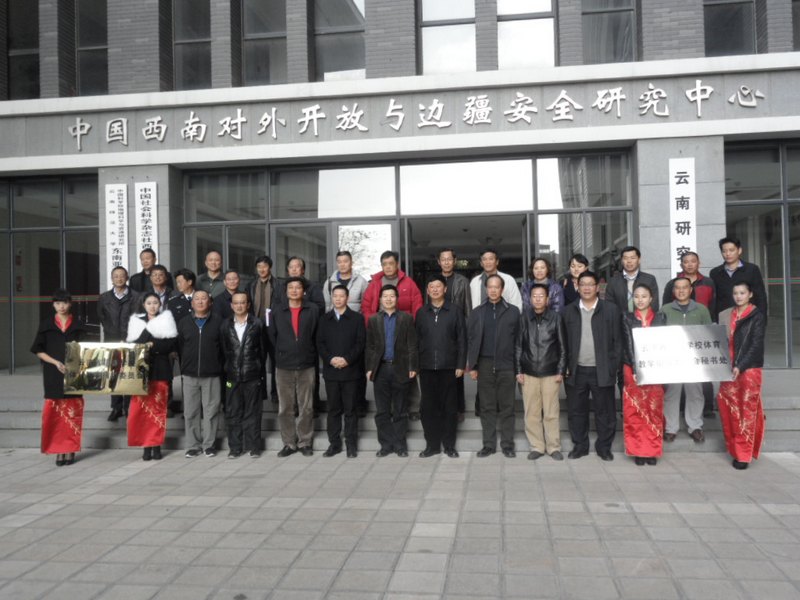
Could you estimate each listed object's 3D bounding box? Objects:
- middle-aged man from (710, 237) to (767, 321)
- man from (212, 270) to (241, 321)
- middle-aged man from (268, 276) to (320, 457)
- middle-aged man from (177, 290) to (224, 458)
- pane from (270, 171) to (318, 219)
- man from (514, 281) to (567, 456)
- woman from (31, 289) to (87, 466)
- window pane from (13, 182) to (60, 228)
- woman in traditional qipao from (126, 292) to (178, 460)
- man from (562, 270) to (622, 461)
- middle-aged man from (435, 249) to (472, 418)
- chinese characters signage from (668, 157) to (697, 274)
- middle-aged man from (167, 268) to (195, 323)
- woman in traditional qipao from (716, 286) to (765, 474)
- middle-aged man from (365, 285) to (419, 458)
[{"bbox_3d":[3.508,0.276,7.652,0.600,1.858,0.370,-2,-1,34],"label":"middle-aged man"},{"bbox_3d":[-1.885,0.493,8.319,0.520,1.650,0.320,-1,-1,-4],"label":"man"},{"bbox_3d":[-1.070,0.665,7.499,0.490,1.795,0.300,-1,-1,-6],"label":"middle-aged man"},{"bbox_3d":[-2.023,0.739,7.498,0.477,1.671,0.350,-1,-1,-8],"label":"middle-aged man"},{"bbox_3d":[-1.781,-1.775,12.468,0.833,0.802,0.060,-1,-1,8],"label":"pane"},{"bbox_3d":[1.353,0.673,7.073,0.480,1.663,0.300,-1,-1,12],"label":"man"},{"bbox_3d":[-3.296,0.740,7.158,0.510,1.682,0.330,-1,-1,-10],"label":"woman"},{"bbox_3d":[-6.236,-1.664,12.682,0.886,0.842,0.060,-1,-1,7],"label":"window pane"},{"bbox_3d":[-2.505,0.759,7.500,0.507,1.651,0.360,-1,-1,1],"label":"woman in traditional qipao"},{"bbox_3d":[1.837,0.604,7.057,0.554,1.762,0.360,-2,-1,17],"label":"man"},{"bbox_3d":[0.547,0.339,8.025,0.500,1.820,0.300,-1,-1,5],"label":"middle-aged man"},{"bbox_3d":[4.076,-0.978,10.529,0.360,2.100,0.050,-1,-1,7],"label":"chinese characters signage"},{"bbox_3d":[-2.378,0.482,8.384,0.500,1.670,0.300,-1,-1,-7],"label":"middle-aged man"},{"bbox_3d":[3.003,0.649,6.503,0.420,1.624,0.310,-2,-1,40],"label":"woman in traditional qipao"},{"bbox_3d":[-0.084,0.688,7.313,0.534,1.683,0.340,-1,-1,3],"label":"middle-aged man"}]

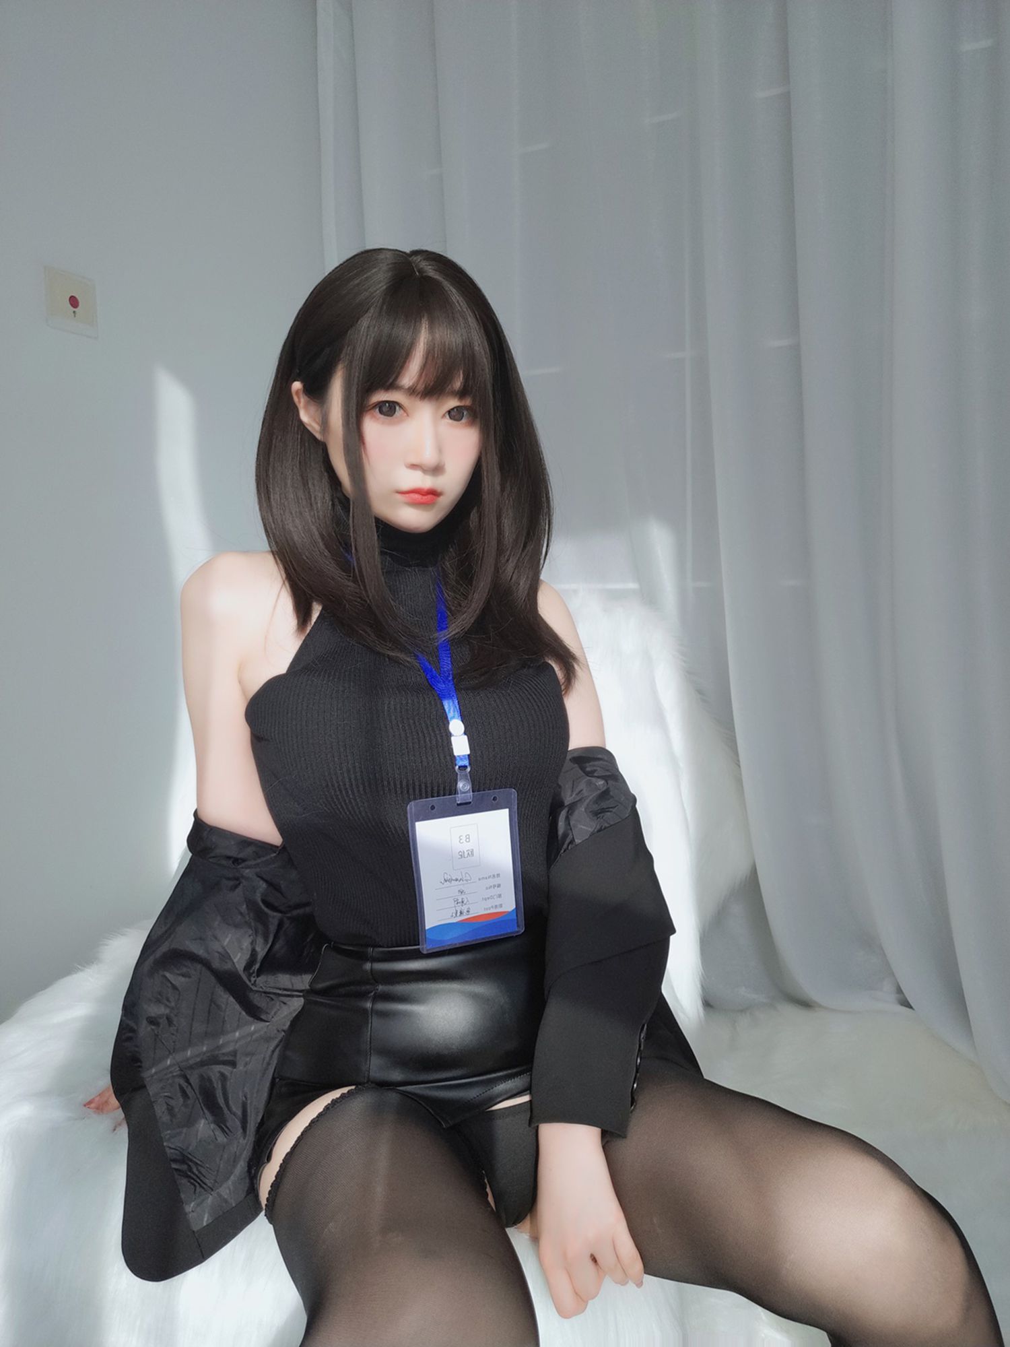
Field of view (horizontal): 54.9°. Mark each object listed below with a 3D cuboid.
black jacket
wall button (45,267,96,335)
[{"bbox_3d":[-0.097,0.277,0.920,0.550,0.420,0.360,-3,7,-16],"label":"black jacket"},{"bbox_3d":[-0.640,-0.548,1.438,0.012,0.086,0.086,2,7,27],"label":"wall button"}]

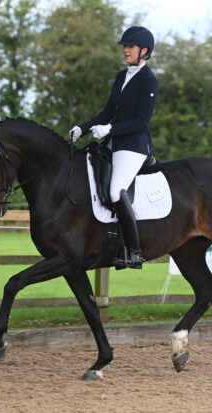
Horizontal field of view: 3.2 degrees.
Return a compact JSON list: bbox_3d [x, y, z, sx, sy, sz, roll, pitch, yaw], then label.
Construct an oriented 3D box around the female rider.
[{"bbox_3d":[0.040,-0.420,26.930,0.600,1.720,0.620,0,0,-28],"label":"female rider"}]

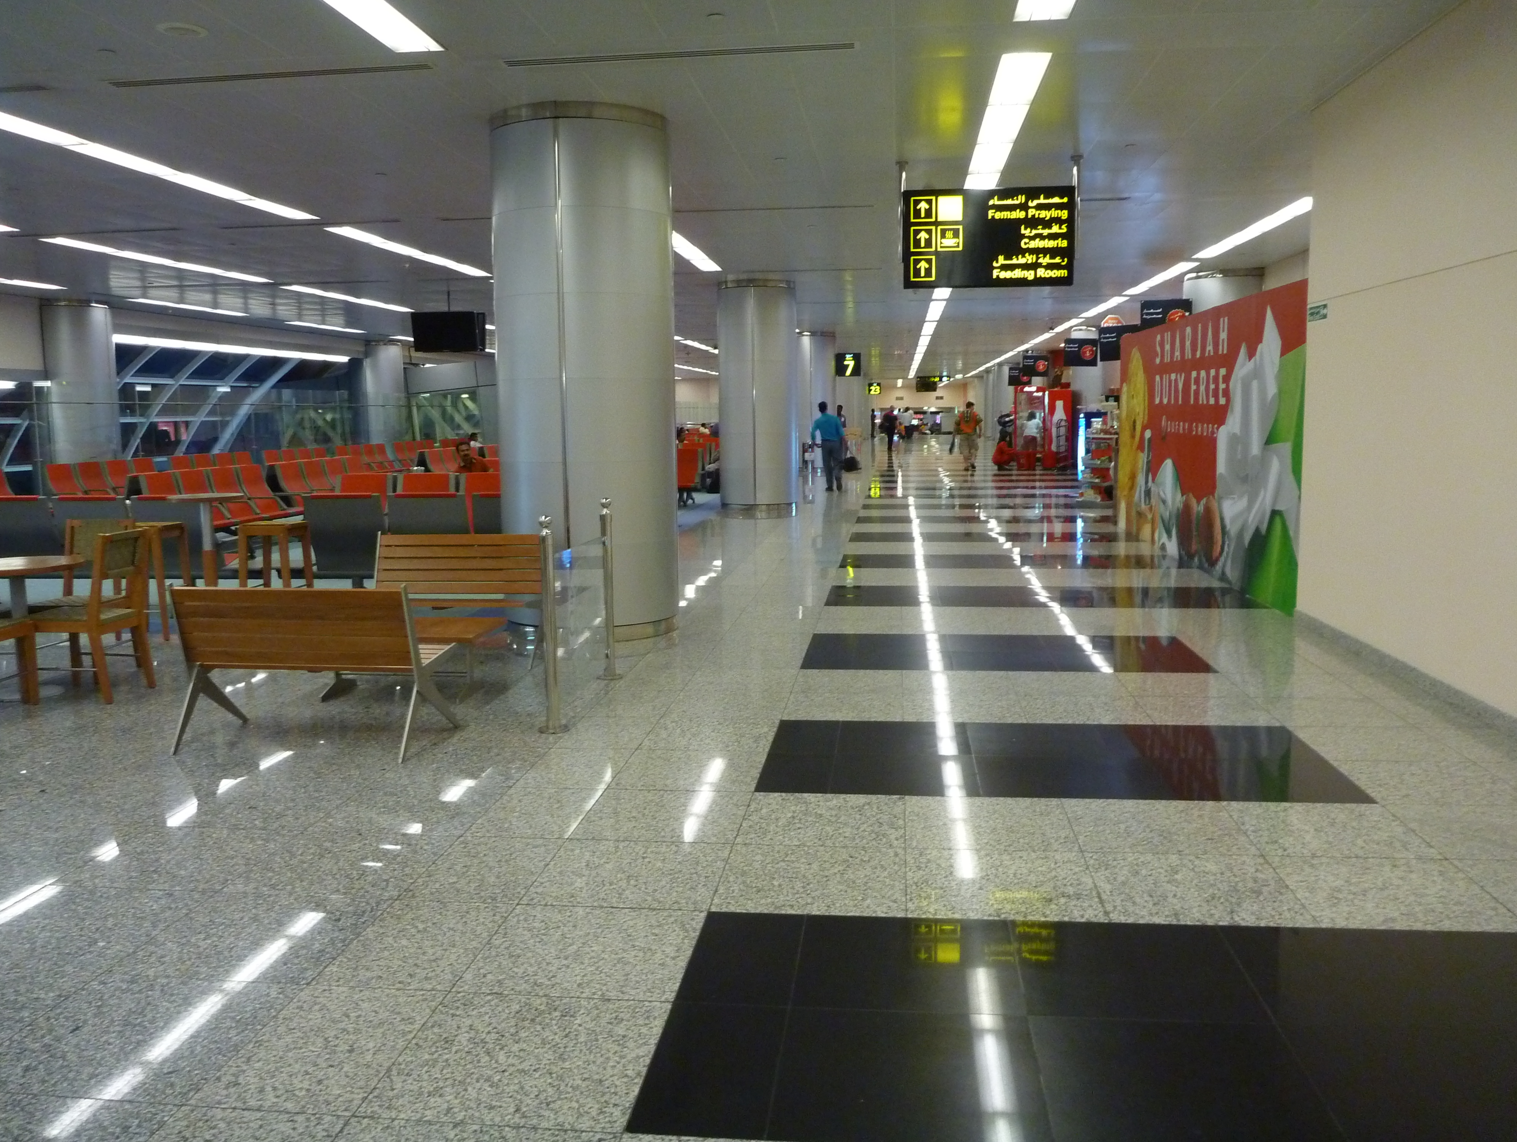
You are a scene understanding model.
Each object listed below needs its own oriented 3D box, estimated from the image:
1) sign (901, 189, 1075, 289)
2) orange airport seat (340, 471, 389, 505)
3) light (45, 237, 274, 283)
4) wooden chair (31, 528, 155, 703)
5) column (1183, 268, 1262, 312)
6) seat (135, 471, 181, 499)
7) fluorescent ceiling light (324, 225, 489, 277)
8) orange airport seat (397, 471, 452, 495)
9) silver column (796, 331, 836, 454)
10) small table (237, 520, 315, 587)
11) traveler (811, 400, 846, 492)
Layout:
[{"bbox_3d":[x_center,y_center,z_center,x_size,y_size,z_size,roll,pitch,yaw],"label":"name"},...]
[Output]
[{"bbox_3d":[1.853,-2.674,9.934,1.348,0.780,0.130,0,7,7],"label":"sign"},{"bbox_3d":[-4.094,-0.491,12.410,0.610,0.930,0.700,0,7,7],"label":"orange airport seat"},{"bbox_3d":[-7.259,-3.835,15.296,0.280,0.090,4.473,0,7,7],"label":"light"},{"bbox_3d":[-3.762,0.240,6.934,0.560,0.930,0.460,0,7,7],"label":"wooden chair"},{"bbox_3d":[7.141,-2.771,18.916,1.240,3.540,1.240,0,7,7],"label":"column"},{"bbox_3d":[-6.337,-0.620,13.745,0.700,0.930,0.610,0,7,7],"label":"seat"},{"bbox_3d":[-4.093,-3.853,14.975,0.280,0.090,4.589,0,7,7],"label":"fluorescent ceiling light"},{"bbox_3d":[-3.517,-0.509,12.616,0.630,0.950,0.700,0,7,7],"label":"orange airport seat"},{"bbox_3d":[1.393,-4.303,31.605,1.210,3.494,1.210,0,7,7],"label":"silver column"},{"bbox_3d":[-3.416,0.064,8.764,0.420,0.800,0.400,0,7,7],"label":"small table"},{"bbox_3d":[1.323,-2.423,23.994,0.620,1.730,0.420,0,7,7],"label":"traveler"}]

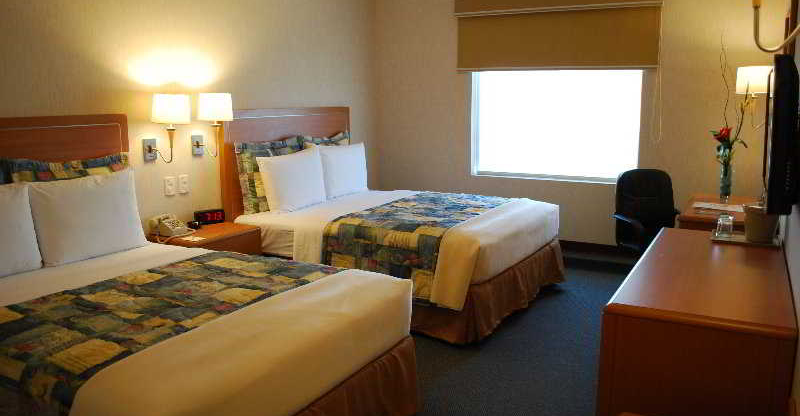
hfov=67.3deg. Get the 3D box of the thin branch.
[{"bbox_3d":[2.216,-0.857,4.103,0.105,0.630,0.095,7,13,31],"label":"thin branch"}]

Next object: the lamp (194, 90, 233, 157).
[{"bbox_3d":[-1.176,-0.526,3.789,0.280,0.395,0.225,7,13,30],"label":"lamp"}]

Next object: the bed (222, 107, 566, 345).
[{"bbox_3d":[-0.005,-0.055,4.420,2.039,1.297,1.516,7,13,31],"label":"bed"}]

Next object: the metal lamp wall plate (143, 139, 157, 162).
[{"bbox_3d":[-1.479,-0.339,3.567,0.020,0.136,0.088,7,13,30],"label":"metal lamp wall plate"}]

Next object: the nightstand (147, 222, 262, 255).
[{"bbox_3d":[-1.233,0.410,3.700,0.470,0.545,0.585,7,13,30],"label":"nightstand"}]

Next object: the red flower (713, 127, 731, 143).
[{"bbox_3d":[2.217,-0.507,4.144,0.115,0.110,0.115,7,13,31],"label":"red flower"}]

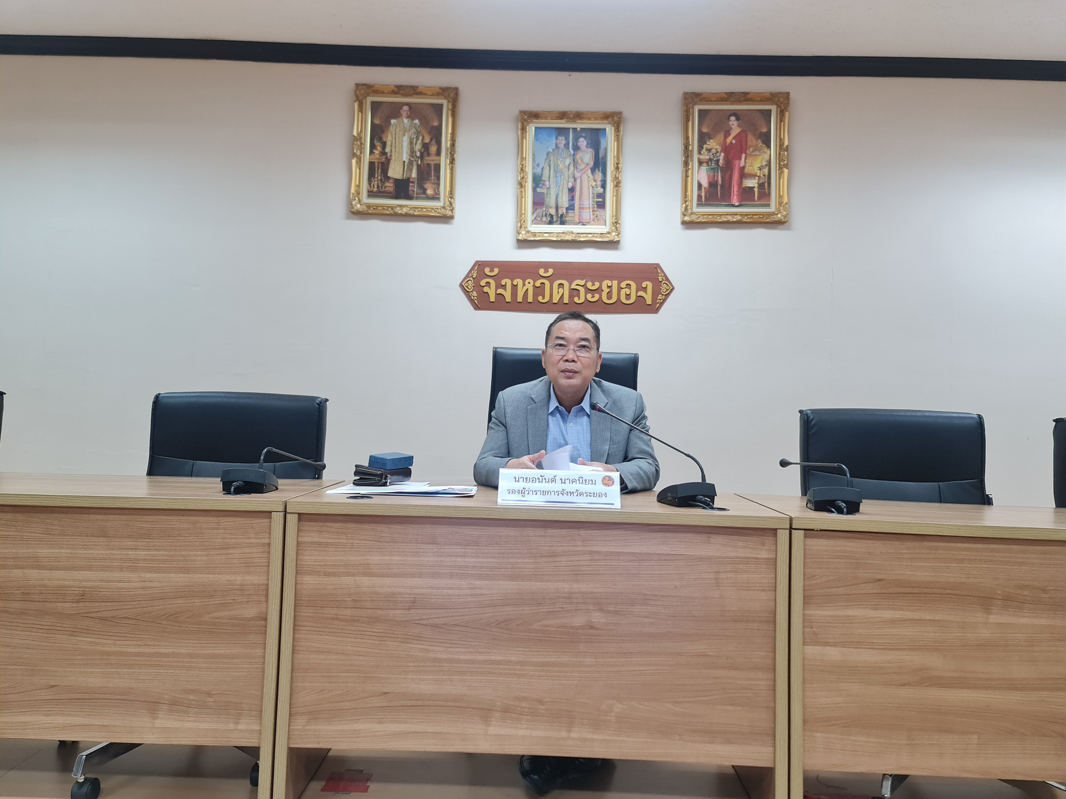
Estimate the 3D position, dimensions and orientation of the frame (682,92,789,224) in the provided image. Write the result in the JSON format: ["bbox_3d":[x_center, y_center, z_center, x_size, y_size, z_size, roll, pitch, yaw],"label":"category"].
[{"bbox_3d":[0.919,-1.089,3.475,0.468,0.582,0.055,2,2,1],"label":"frame"}]

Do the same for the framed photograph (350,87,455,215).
[{"bbox_3d":[-0.599,-1.153,3.571,0.480,0.603,0.050,2,-2,1],"label":"framed photograph"}]

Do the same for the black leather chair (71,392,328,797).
[{"bbox_3d":[-0.976,0.490,2.212,0.660,1.000,0.720,2,-2,1],"label":"black leather chair"}]

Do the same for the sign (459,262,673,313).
[{"bbox_3d":[0.155,-0.507,3.493,0.970,0.227,0.030,2,-1,1],"label":"sign"}]

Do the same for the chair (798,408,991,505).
[{"bbox_3d":[1.128,0.538,2.196,0.650,1.026,0.690,2,-1,4],"label":"chair"}]

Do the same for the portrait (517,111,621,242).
[{"bbox_3d":[0.169,-1.030,3.554,0.480,0.603,0.050,2,-2,1],"label":"portrait"}]

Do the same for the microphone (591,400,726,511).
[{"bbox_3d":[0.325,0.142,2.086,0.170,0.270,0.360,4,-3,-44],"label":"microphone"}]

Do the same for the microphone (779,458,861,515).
[{"bbox_3d":[0.778,0.229,2.132,0.122,0.120,0.355,2,-1,-3],"label":"microphone"}]

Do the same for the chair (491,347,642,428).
[{"bbox_3d":[0.099,0.433,2.546,0.660,1.200,0.720,2,-2,1],"label":"chair"}]

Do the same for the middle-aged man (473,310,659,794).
[{"bbox_3d":[0.091,0.372,2.348,0.580,1.310,0.720,2,-2,1],"label":"middle-aged man"}]

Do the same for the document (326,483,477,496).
[{"bbox_3d":[-0.351,0.250,2.169,0.380,0.015,0.300,2,-2,1],"label":"document"}]

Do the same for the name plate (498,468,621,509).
[{"bbox_3d":[0.066,0.220,1.917,0.302,0.087,0.085,2,-1,0],"label":"name plate"}]

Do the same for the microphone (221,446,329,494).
[{"bbox_3d":[-0.715,0.187,2.163,0.160,0.118,0.350,2,-1,6],"label":"microphone"}]

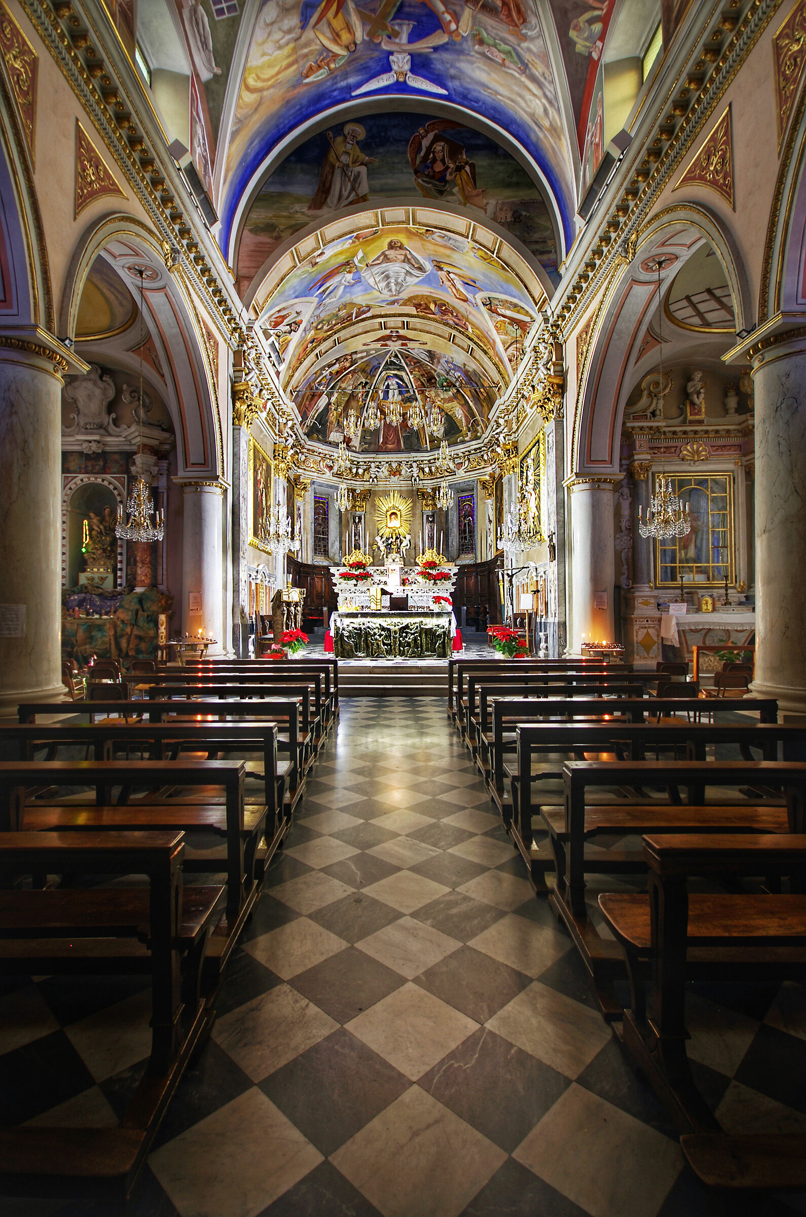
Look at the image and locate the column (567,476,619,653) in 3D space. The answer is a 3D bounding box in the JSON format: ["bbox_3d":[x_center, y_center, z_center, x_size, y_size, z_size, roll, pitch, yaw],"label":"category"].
[{"bbox_3d":[3.680,-0.590,9.750,1.000,3.780,1.000,0,0,-1],"label":"column"}]

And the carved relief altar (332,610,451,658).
[{"bbox_3d":[-0.232,0.604,12.030,2.700,1.060,0.900,0,0,-1],"label":"carved relief altar"}]

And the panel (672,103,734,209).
[{"bbox_3d":[3.280,-4.510,5.600,0.060,1.070,1.080,0,0,-1],"label":"panel"}]

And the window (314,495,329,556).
[{"bbox_3d":[-3.000,-3.030,18.600,0.120,2.320,0.720,1,0,44],"label":"window"}]

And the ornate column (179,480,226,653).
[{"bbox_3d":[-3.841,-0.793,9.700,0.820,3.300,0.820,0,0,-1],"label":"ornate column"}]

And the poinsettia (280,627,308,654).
[{"bbox_3d":[-2.290,0.760,10.750,0.600,0.650,0.580,0,0,-1],"label":"poinsettia"}]

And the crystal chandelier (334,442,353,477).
[{"bbox_3d":[-1.740,-4.370,14.800,0.540,0.980,0.540,0,0,-1],"label":"crystal chandelier"}]

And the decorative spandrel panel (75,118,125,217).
[{"bbox_3d":[-3.385,-4.530,5.750,0.060,1.070,1.050,0,0,-1],"label":"decorative spandrel panel"}]

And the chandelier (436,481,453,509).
[{"bbox_3d":[1.240,-3.310,14.800,0.510,0.880,0.510,0,0,-1],"label":"chandelier"}]

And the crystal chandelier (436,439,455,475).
[{"bbox_3d":[1.229,-4.405,14.700,0.550,0.950,0.550,0,0,-1],"label":"crystal chandelier"}]

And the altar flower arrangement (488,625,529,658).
[{"bbox_3d":[2.285,0.765,11.000,0.800,0.760,0.680,0,0,-1],"label":"altar flower arrangement"}]

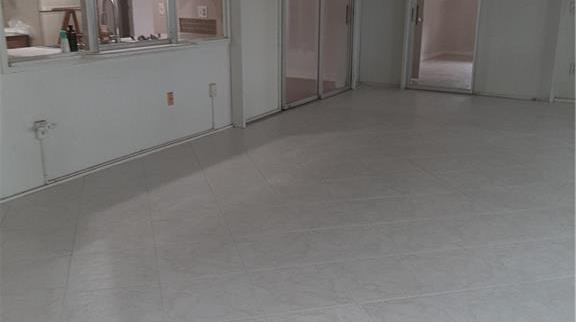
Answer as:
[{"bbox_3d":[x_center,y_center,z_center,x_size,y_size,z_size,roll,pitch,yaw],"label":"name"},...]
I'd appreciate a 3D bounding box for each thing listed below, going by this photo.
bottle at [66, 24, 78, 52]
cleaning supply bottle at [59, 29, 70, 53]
[{"bbox_3d":[-1.604,-0.909,4.288,0.072,0.201,0.068,10,19,29],"label":"bottle"},{"bbox_3d":[-1.648,-0.877,4.245,0.066,0.171,0.066,10,19,29],"label":"cleaning supply bottle"}]

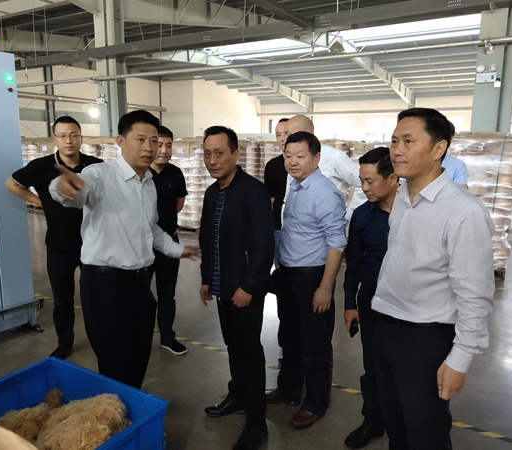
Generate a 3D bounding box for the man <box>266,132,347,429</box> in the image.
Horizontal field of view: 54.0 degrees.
[{"bbox_3d":[0.280,0.317,2.896,0.380,1.670,0.530,-7,12,-36],"label":"man"}]

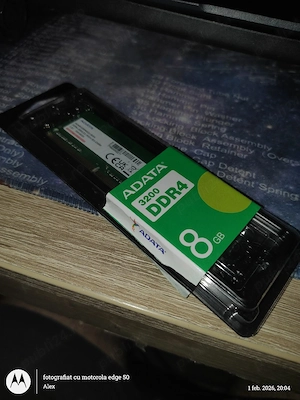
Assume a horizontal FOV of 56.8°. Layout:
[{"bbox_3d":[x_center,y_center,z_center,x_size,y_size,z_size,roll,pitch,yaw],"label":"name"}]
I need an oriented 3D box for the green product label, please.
[{"bbox_3d":[0.016,0.001,0.127,0.054,0.003,0.042,39,62,21],"label":"green product label"}]

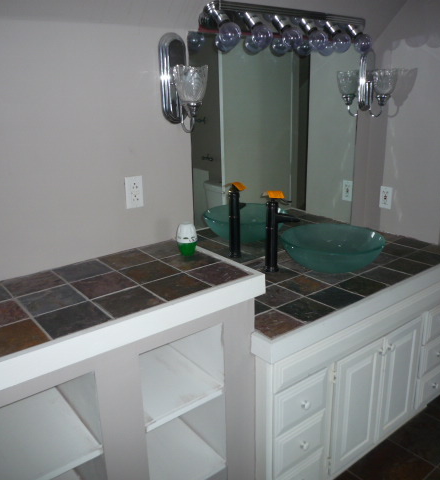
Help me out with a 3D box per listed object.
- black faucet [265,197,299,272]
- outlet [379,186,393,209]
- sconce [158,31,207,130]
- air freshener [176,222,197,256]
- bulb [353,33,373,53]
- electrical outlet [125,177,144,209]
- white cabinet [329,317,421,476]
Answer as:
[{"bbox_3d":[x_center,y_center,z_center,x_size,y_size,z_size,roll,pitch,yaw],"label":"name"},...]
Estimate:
[{"bbox_3d":[0.269,-0.027,1.982,0.152,0.313,0.055,-2,17,0],"label":"black faucet"},{"bbox_3d":[0.876,-0.224,2.441,0.010,0.115,0.070,-15,21,-35],"label":"outlet"},{"bbox_3d":[-0.120,-0.540,1.590,0.119,0.329,0.184,-15,21,-35],"label":"sconce"},{"bbox_3d":[-0.121,-0.004,1.648,0.073,0.109,0.073,-2,17,1],"label":"air freshener"},{"bbox_3d":[0.649,-0.890,2.089,0.080,0.080,0.080,-15,21,-35],"label":"bulb"},{"bbox_3d":[-0.307,-0.172,1.660,0.070,0.115,0.010,-15,21,-35],"label":"electrical outlet"},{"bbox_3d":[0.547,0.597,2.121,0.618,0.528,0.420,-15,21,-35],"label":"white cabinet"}]

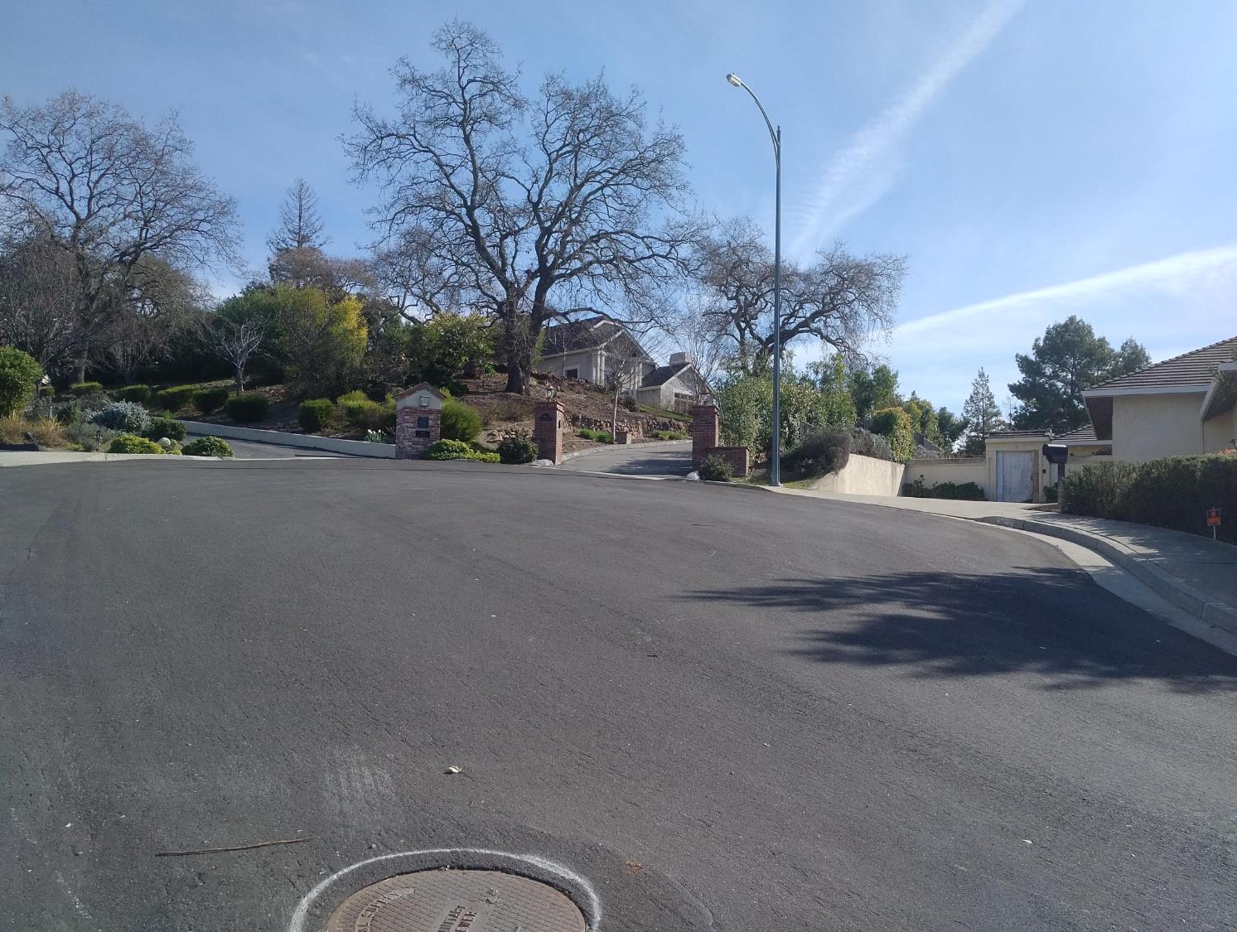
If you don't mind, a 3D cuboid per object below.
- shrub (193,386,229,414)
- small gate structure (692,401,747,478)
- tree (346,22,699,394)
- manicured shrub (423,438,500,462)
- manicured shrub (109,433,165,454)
[{"bbox_3d":[-11.903,-1.912,28.300,1.080,0.780,1.000,1,-2,-22],"label":"shrub"},{"bbox_3d":[2.524,-0.613,24.000,1.360,1.750,0.620,1,-1,-6],"label":"small gate structure"},{"bbox_3d":[-3.748,-10.137,38.000,13.600,14.400,12.500,1,-1,0],"label":"tree"},{"bbox_3d":[-3.914,-0.400,24.200,1.880,0.590,1.100,1,0,0],"label":"manicured shrub"},{"bbox_3d":[-9.298,-0.421,18.700,1.050,0.420,0.900,1,-2,-20],"label":"manicured shrub"}]

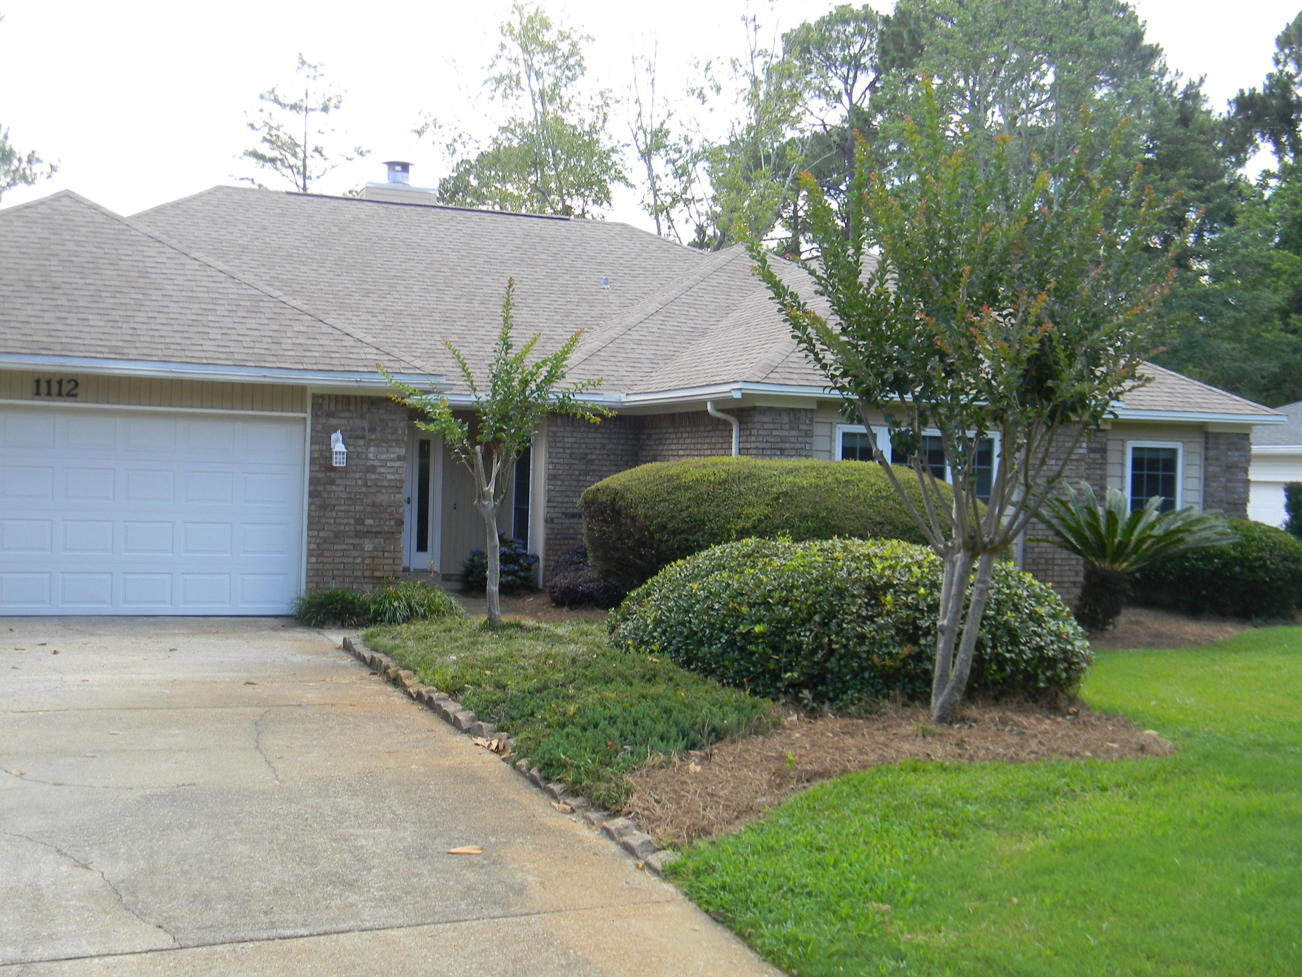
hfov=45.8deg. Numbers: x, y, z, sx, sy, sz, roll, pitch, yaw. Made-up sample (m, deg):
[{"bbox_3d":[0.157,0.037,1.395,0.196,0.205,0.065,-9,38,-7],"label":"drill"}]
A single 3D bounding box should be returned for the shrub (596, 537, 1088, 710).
[{"bbox_3d":[1.530,0.985,12.200,3.750,1.140,2.700,2,0,8],"label":"shrub"}]

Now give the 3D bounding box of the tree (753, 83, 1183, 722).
[{"bbox_3d":[2.150,-0.578,10.500,2.850,4.300,2.750,2,0,12],"label":"tree"}]

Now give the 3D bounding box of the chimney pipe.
[{"bbox_3d":[-4.245,-5.301,25.900,0.470,0.410,0.470,2,0,-21],"label":"chimney pipe"}]

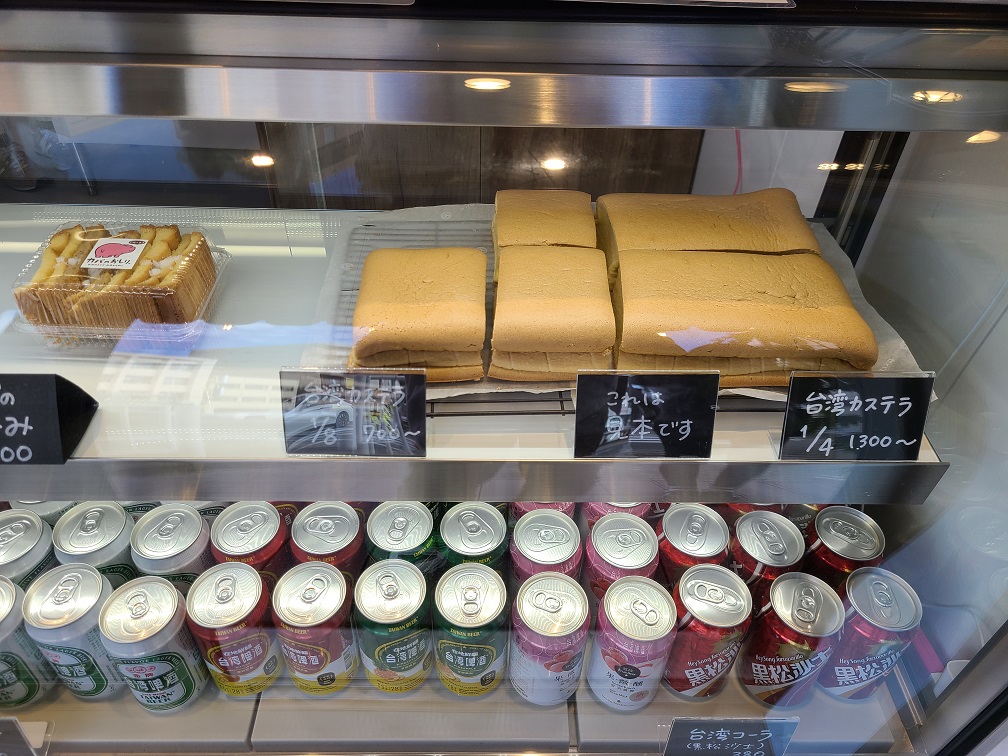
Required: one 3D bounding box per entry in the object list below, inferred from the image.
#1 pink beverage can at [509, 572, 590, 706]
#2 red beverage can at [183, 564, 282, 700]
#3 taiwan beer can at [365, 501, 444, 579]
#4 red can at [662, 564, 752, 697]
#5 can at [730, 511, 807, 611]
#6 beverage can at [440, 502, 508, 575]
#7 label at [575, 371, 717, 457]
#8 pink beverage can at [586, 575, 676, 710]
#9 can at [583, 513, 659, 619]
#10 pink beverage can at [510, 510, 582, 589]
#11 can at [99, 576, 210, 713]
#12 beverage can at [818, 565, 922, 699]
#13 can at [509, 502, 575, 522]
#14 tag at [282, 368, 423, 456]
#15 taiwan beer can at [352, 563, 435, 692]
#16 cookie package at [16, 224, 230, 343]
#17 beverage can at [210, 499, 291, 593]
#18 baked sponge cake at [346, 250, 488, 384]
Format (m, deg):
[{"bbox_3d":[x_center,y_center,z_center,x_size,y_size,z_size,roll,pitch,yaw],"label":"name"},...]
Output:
[{"bbox_3d":[0.038,0.228,0.654,0.066,0.122,0.066,1,41,-1],"label":"pink beverage can"},{"bbox_3d":[-0.228,0.221,0.655,0.066,0.116,0.066,1,41,-1],"label":"red beverage can"},{"bbox_3d":[-0.093,0.174,0.713,0.066,0.118,0.066,1,42,-1],"label":"taiwan beer can"},{"bbox_3d":[0.174,0.224,0.665,0.066,0.116,0.066,1,41,-1],"label":"red can"},{"bbox_3d":[0.234,0.187,0.706,0.066,0.122,0.066,1,41,0],"label":"can"},{"bbox_3d":[-0.028,0.177,0.712,0.066,0.118,0.066,1,42,-1],"label":"beverage can"},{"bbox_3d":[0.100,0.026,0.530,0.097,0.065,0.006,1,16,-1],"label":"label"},{"bbox_3d":[0.110,0.231,0.655,0.066,0.116,0.066,1,41,-1],"label":"pink beverage can"},{"bbox_3d":[0.105,0.188,0.702,0.066,0.122,0.066,1,41,0],"label":"can"},{"bbox_3d":[0.037,0.184,0.707,0.066,0.116,0.066,1,41,-1],"label":"pink beverage can"},{"bbox_3d":[-0.292,0.230,0.644,0.066,0.122,0.066,1,41,-1],"label":"can"},{"bbox_3d":[0.314,0.227,0.666,0.066,0.116,0.066,1,41,-1],"label":"beverage can"},{"bbox_3d":[0.035,0.139,0.756,0.066,0.118,0.066,1,42,-1],"label":"can"},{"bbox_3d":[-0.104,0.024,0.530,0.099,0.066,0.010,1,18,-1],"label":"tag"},{"bbox_3d":[-0.093,0.220,0.660,0.066,0.122,0.066,1,41,-1],"label":"taiwan beer can"},{"bbox_3d":[-0.322,-0.083,0.648,0.148,0.055,0.122,2,41,0],"label":"cookie package"},{"bbox_3d":[-0.229,0.176,0.706,0.066,0.116,0.066,1,41,-1],"label":"beverage can"},{"bbox_3d":[-0.065,-0.051,0.598,0.100,0.054,0.104,1,41,-1],"label":"baked sponge cake"}]

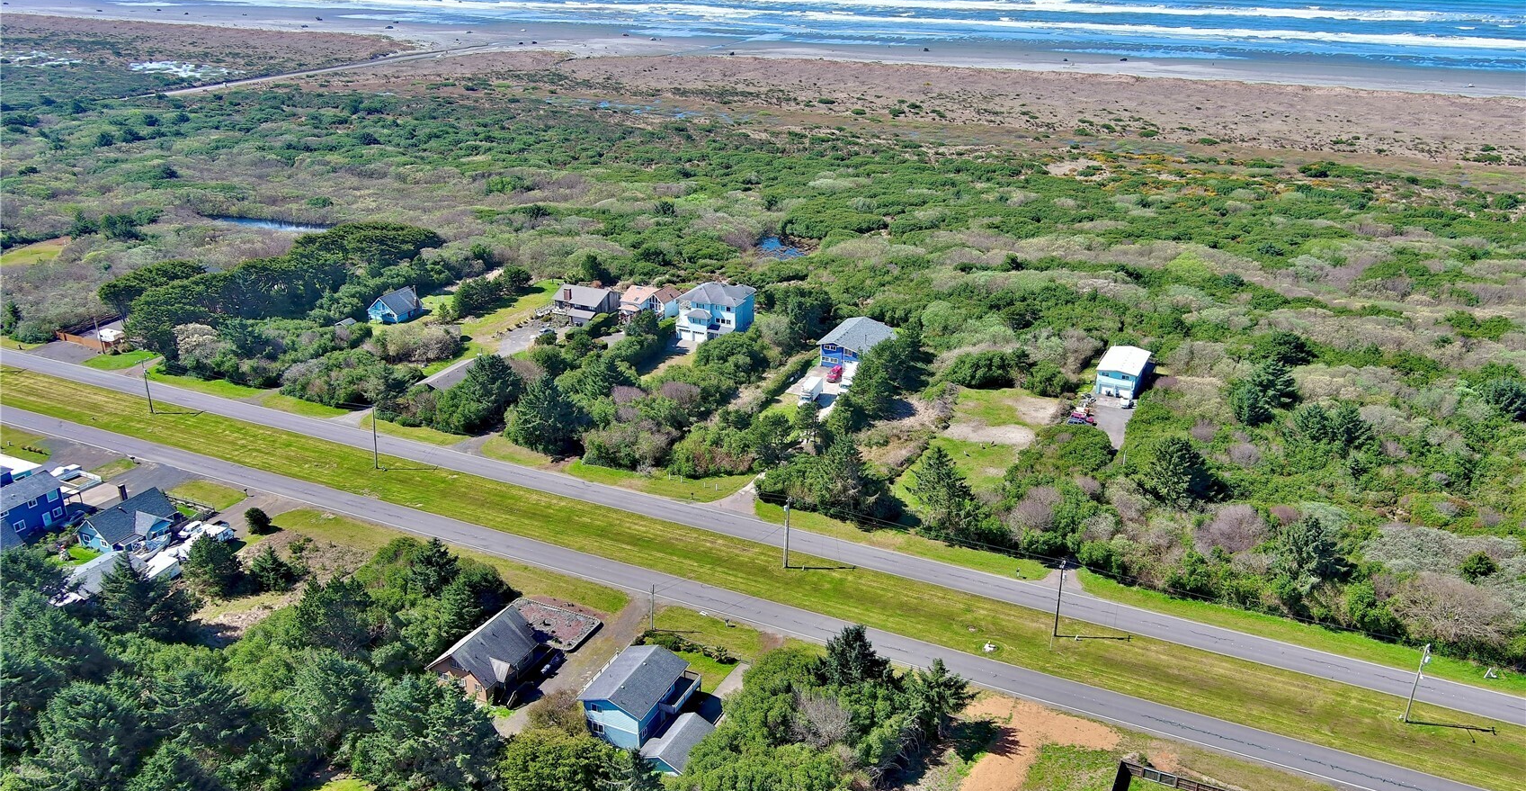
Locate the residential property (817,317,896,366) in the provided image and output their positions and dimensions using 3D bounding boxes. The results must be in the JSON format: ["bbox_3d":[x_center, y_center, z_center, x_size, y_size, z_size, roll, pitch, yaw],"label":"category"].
[{"bbox_3d":[21.390,-11.553,276.743,11.800,6.300,18.500,9,24,22],"label":"residential property"}]

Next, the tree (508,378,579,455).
[{"bbox_3d":[-40.957,3.002,229.331,12.600,14.382,12.600,0,22,0],"label":"tree"}]

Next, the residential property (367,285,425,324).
[{"bbox_3d":[-90.387,-22.346,301.896,9.200,6.200,11.000,10,24,23],"label":"residential property"}]

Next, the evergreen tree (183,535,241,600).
[{"bbox_3d":[-80.737,24.455,180.214,8.200,9.300,8.200,0,22,0],"label":"evergreen tree"}]

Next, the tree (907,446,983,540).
[{"bbox_3d":[30.670,15.554,205.188,11.600,15.400,11.600,0,22,0],"label":"tree"}]

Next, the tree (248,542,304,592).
[{"bbox_3d":[-72.590,25.012,181.904,7.400,7.000,7.400,0,22,0],"label":"tree"}]

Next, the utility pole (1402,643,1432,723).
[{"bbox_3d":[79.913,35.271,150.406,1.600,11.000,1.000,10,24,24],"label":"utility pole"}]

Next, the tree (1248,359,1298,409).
[{"bbox_3d":[104.384,-2.283,248.114,9.800,10.141,9.800,0,22,0],"label":"tree"}]

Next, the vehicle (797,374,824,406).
[{"bbox_3d":[10.393,-0.608,261.910,2.500,3.500,9.400,8,23,19],"label":"vehicle"}]

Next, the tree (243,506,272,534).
[{"bbox_3d":[-81.523,20.007,198.135,4.300,4.300,4.300,0,22,0],"label":"tree"}]

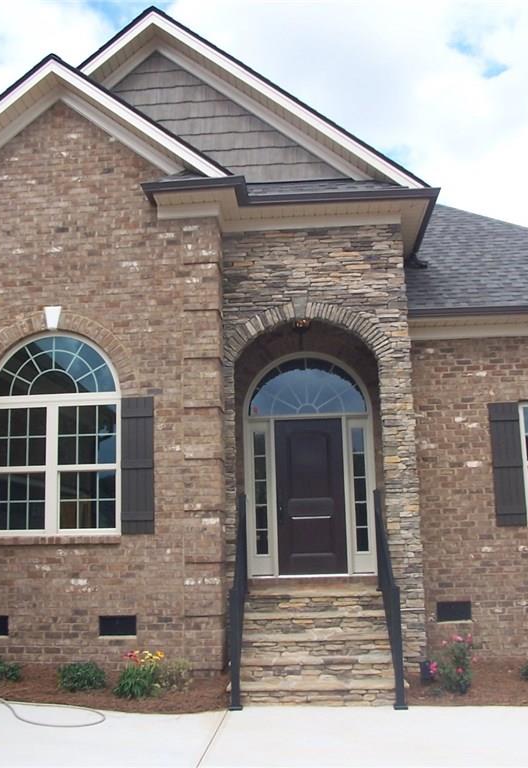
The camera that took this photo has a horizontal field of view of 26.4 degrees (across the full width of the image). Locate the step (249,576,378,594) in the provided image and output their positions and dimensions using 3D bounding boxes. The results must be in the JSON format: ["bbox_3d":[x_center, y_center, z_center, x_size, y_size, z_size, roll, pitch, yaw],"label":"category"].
[{"bbox_3d":[0.565,2.198,12.144,1.550,0.160,0.380,-2,-11,5],"label":"step"}]

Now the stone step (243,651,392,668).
[{"bbox_3d":[0.528,2.714,11.094,1.620,0.180,0.320,-2,-9,2],"label":"stone step"}]

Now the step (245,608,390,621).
[{"bbox_3d":[0.541,2.389,11.763,1.580,0.130,0.340,-2,-11,5],"label":"step"}]

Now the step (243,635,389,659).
[{"bbox_3d":[0.529,2.658,11.437,1.600,0.200,0.320,-2,-9,2],"label":"step"}]

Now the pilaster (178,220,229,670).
[{"bbox_3d":[-0.688,0.636,12.697,0.400,5.000,0.380,-2,-9,2],"label":"pilaster"}]

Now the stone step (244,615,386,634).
[{"bbox_3d":[0.541,2.514,11.793,1.600,0.190,0.320,-2,-9,2],"label":"stone step"}]

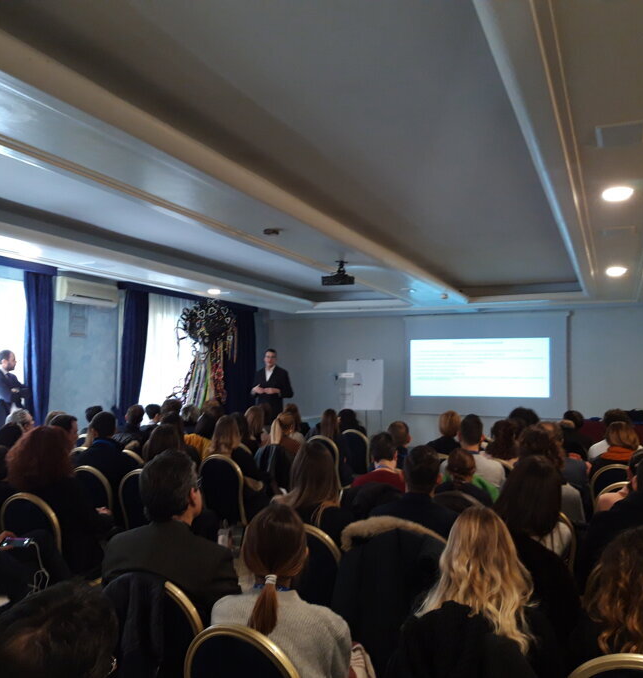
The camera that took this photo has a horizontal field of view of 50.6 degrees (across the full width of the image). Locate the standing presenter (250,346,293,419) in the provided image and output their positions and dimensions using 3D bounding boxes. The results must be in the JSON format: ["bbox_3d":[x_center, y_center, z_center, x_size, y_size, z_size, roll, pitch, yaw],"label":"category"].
[{"bbox_3d":[-0.681,1.068,9.347,0.560,1.860,0.380,-1,-3,16],"label":"standing presenter"}]

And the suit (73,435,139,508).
[{"bbox_3d":[-1.567,1.021,4.940,0.460,0.630,0.320,-1,-4,25],"label":"suit"}]

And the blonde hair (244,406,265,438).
[{"bbox_3d":[-0.710,0.885,7.200,0.200,0.330,0.220,-1,-4,26],"label":"blonde hair"}]

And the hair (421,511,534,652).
[{"bbox_3d":[0.397,0.601,1.740,0.250,0.345,0.230,-1,-4,23],"label":"hair"}]

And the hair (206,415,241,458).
[{"bbox_3d":[-0.764,0.768,5.350,0.230,0.330,0.240,-2,-4,28],"label":"hair"}]

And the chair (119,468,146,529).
[{"bbox_3d":[-1.122,1.345,4.809,0.450,0.920,0.560,-1,-4,23],"label":"chair"}]

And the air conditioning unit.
[{"bbox_3d":[-2.848,-0.558,8.278,0.200,0.290,0.860,-1,-4,23],"label":"air conditioning unit"}]

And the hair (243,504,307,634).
[{"bbox_3d":[-0.125,0.608,1.840,0.175,0.325,0.230,-1,-4,23],"label":"hair"}]

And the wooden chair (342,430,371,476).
[{"bbox_3d":[0.464,1.552,8.301,0.450,0.920,0.560,-1,-4,23],"label":"wooden chair"}]

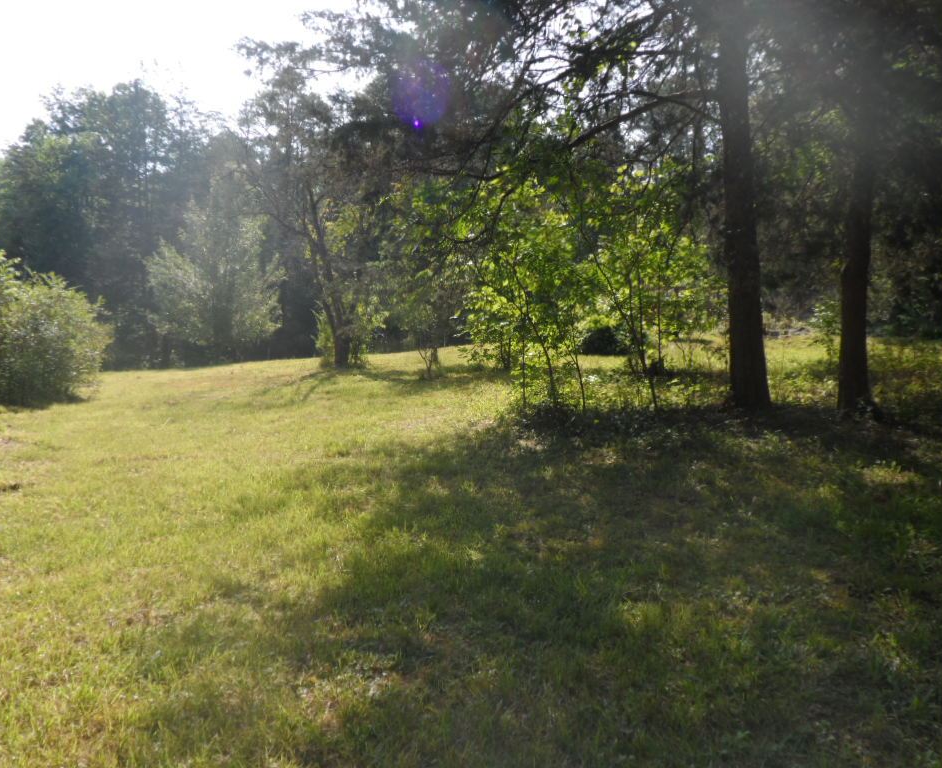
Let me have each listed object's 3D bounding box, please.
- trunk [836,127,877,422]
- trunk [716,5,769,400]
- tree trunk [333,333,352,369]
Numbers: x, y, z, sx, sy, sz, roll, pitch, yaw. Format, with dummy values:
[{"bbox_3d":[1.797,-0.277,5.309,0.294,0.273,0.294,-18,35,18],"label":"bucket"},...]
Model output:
[{"bbox_3d":[5.564,-1.563,11.850,0.470,3.991,0.470,2,5,25],"label":"trunk"},{"bbox_3d":[3.915,-2.500,11.983,0.580,5.809,0.580,-2,5,19],"label":"trunk"},{"bbox_3d":[-3.485,-0.908,22.463,0.460,0.976,0.460,0,4,-9],"label":"tree trunk"}]

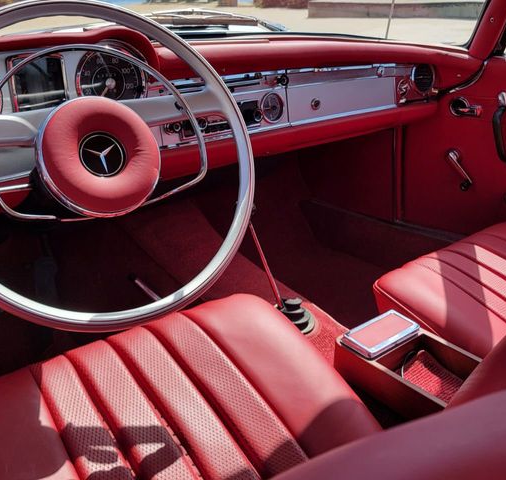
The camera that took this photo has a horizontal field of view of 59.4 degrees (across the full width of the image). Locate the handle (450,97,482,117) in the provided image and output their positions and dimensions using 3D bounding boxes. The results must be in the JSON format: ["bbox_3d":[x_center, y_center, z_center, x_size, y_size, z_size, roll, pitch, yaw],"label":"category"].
[{"bbox_3d":[0.575,-0.357,1.199,0.043,0.050,0.098,-19,30,-34],"label":"handle"}]

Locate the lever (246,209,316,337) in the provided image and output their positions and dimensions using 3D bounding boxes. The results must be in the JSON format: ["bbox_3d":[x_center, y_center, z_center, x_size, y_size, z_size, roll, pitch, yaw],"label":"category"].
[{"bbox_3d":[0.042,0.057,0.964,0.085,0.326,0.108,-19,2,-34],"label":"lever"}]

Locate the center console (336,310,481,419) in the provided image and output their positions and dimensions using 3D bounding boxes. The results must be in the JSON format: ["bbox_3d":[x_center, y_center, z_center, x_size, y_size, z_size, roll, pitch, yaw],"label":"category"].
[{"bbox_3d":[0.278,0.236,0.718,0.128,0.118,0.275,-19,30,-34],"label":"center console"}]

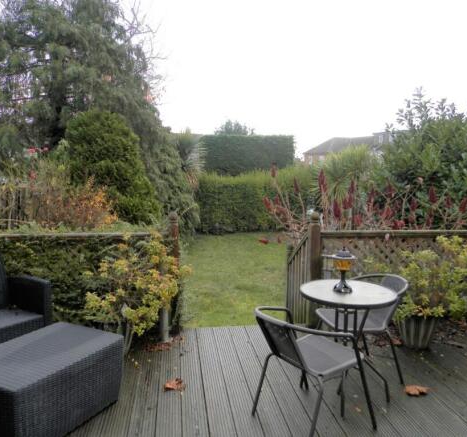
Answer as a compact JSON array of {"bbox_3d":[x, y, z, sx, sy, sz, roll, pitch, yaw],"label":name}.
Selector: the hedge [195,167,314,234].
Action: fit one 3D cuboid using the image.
[{"bbox_3d":[0.700,-0.506,12.528,3.800,1.950,1.100,-1,7,-12],"label":"hedge"}]

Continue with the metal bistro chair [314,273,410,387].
[{"bbox_3d":[0.910,0.777,3.083,0.550,0.730,0.540,-1,7,-10],"label":"metal bistro chair"}]

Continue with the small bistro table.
[{"bbox_3d":[0.745,0.823,2.776,0.605,0.710,0.605,-1,7,-7],"label":"small bistro table"}]

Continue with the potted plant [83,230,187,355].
[{"bbox_3d":[-0.775,0.606,3.466,0.780,0.980,0.680,-1,7,-7],"label":"potted plant"}]

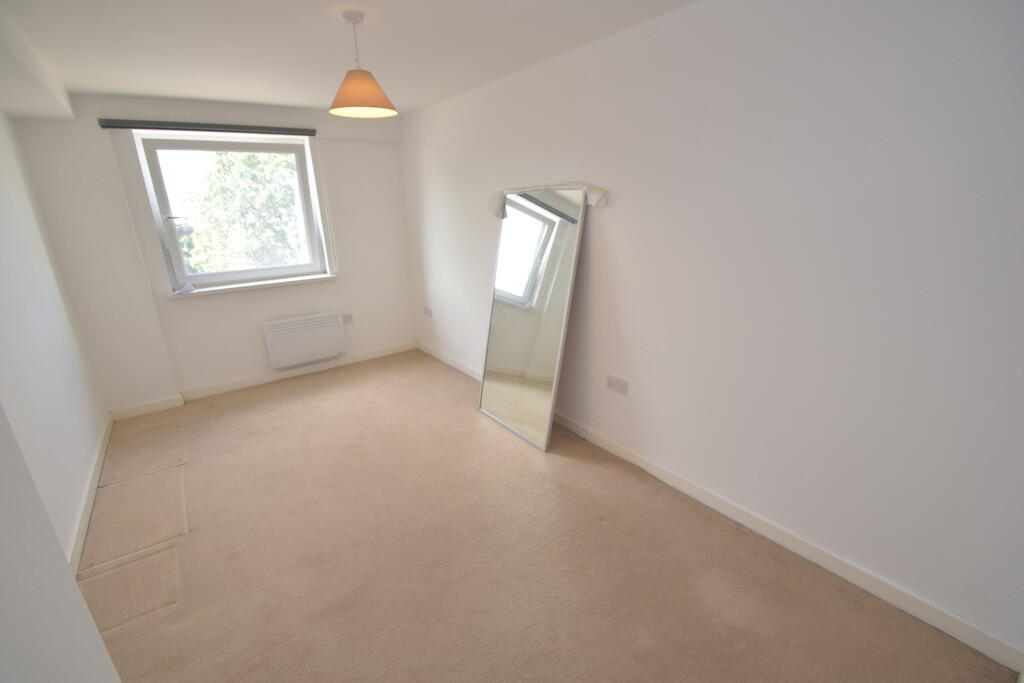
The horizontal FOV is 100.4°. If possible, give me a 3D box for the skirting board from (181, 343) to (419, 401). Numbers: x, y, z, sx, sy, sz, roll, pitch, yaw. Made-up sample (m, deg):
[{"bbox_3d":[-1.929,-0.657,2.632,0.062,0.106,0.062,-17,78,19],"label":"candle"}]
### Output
[{"bbox_3d":[-1.874,0.243,4.092,2.076,0.088,0.018,-14,22,-36],"label":"skirting board"}]

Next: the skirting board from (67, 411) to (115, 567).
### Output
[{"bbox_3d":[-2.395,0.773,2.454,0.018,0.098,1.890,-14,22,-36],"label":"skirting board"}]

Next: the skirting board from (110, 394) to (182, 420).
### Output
[{"bbox_3d":[-2.809,0.512,3.300,0.429,0.088,0.018,-14,22,-36],"label":"skirting board"}]

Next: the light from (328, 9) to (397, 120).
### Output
[{"bbox_3d":[-0.697,-1.247,1.926,0.300,0.400,0.300,-14,22,-36],"label":"light"}]

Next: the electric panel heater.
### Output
[{"bbox_3d":[-1.901,-0.021,3.943,0.640,0.427,0.085,-14,22,-36],"label":"electric panel heater"}]

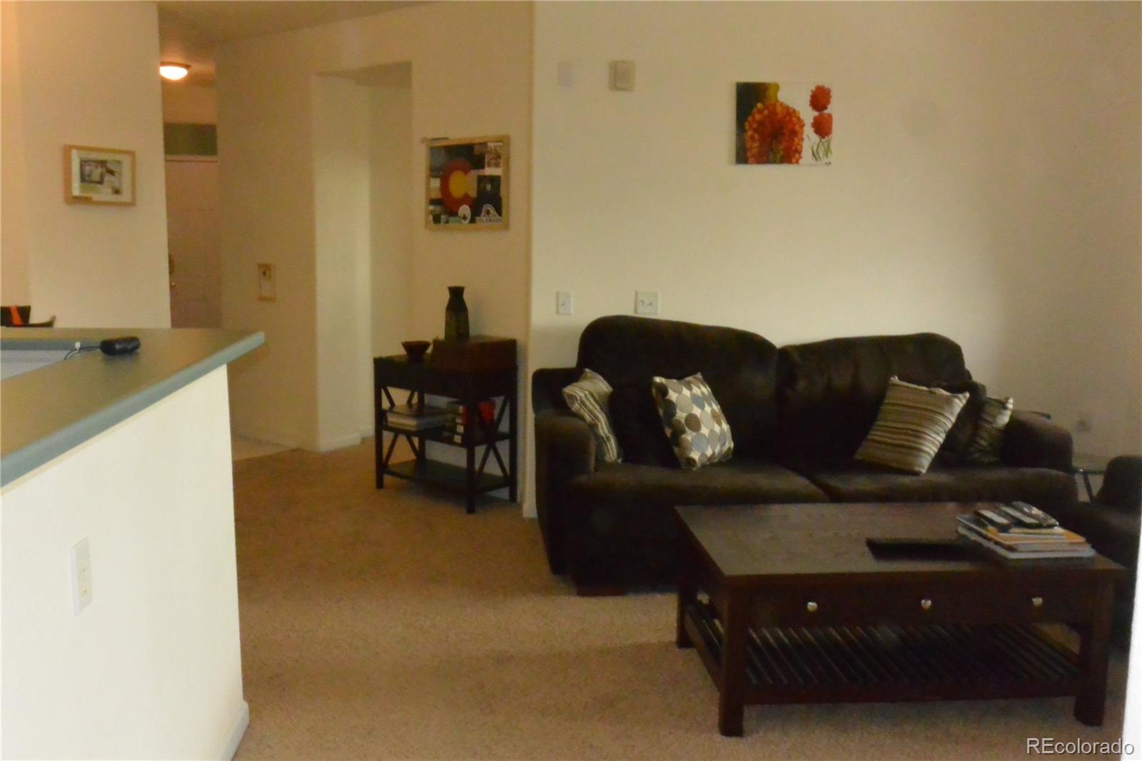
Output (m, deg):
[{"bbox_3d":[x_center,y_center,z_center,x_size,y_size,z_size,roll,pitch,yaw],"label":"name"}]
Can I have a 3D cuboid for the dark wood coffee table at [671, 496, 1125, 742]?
[{"bbox_3d":[1.016,0.748,3.463,1.209,0.500,0.737,0,9,-6],"label":"dark wood coffee table"}]

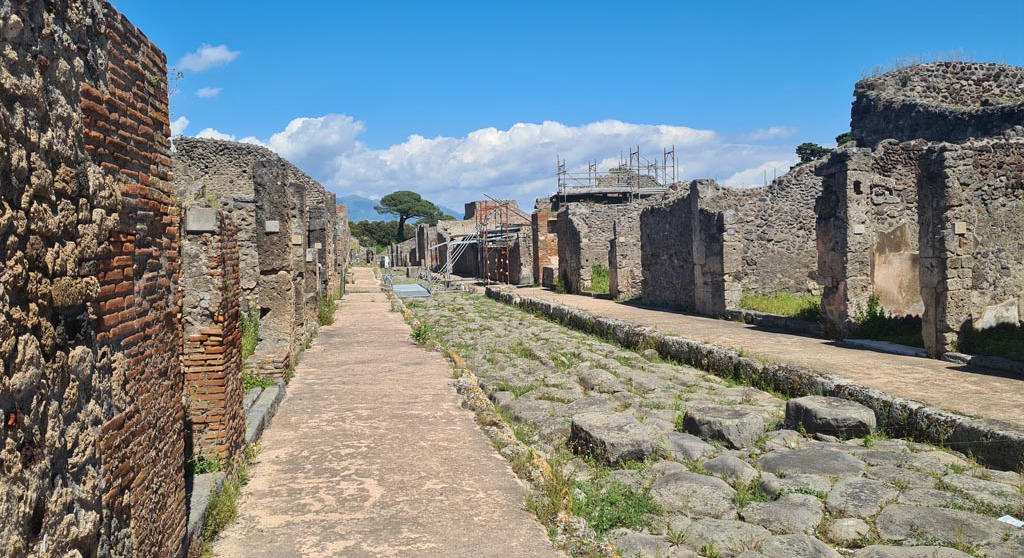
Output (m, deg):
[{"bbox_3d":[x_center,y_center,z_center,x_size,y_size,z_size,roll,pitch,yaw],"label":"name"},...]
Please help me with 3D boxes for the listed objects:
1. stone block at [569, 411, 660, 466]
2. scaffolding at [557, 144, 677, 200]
[{"bbox_3d":[0.990,1.530,7.400,0.650,0.290,0.820,-2,2,-18],"label":"stone block"},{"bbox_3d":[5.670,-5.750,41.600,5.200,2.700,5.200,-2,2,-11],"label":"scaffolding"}]

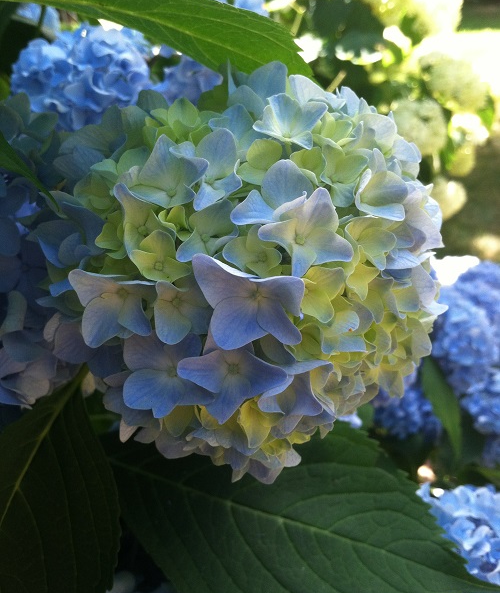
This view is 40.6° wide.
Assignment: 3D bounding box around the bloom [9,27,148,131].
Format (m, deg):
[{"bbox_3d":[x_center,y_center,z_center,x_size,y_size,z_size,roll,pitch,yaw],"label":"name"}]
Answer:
[{"bbox_3d":[-0.166,-0.211,0.660,0.137,0.112,0.130,0,26,0],"label":"bloom"}]

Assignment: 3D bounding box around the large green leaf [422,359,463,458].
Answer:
[{"bbox_3d":[0.193,0.113,0.680,0.042,0.115,0.030,-17,15,11],"label":"large green leaf"}]

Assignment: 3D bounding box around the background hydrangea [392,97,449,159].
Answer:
[{"bbox_3d":[0.384,-0.388,1.550,0.140,0.130,0.140,0,26,0],"label":"background hydrangea"}]

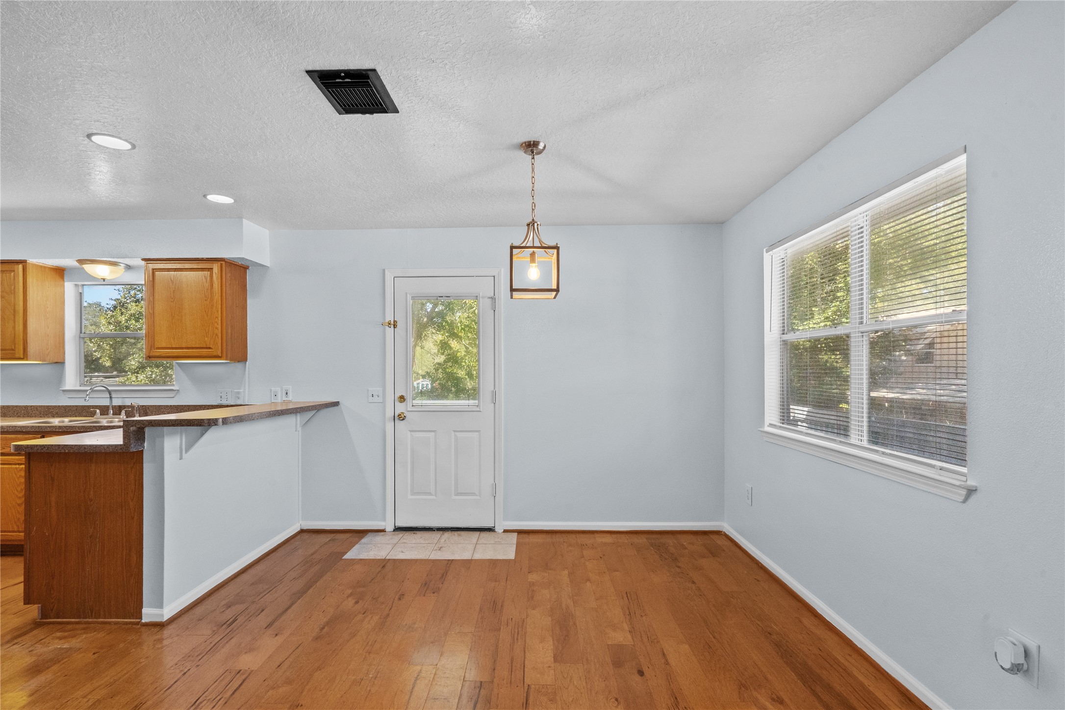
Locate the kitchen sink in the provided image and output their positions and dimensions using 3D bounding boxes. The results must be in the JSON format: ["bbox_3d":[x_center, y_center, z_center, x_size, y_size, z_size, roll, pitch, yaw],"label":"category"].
[{"bbox_3d":[-3.320,0.583,3.514,0.810,0.185,0.530,0,-1,1],"label":"kitchen sink"}]

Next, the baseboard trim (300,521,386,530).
[{"bbox_3d":[-1.528,1.374,3.794,0.701,0.070,0.016,0,-1,1],"label":"baseboard trim"}]

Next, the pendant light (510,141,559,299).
[{"bbox_3d":[0.007,-0.680,2.404,0.238,0.761,0.238,0,-1,-1],"label":"pendant light"}]

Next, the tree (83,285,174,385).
[{"bbox_3d":[-7.927,-0.252,10.048,3.600,4.200,3.400,0,-1,1],"label":"tree"}]

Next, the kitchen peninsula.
[{"bbox_3d":[-2.154,0.890,3.147,1.150,1.059,1.350,0,-1,1],"label":"kitchen peninsula"}]

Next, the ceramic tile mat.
[{"bbox_3d":[-0.716,1.413,3.527,1.195,0.012,0.500,0,-1,1],"label":"ceramic tile mat"}]

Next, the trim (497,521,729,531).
[{"bbox_3d":[0.654,1.359,3.756,1.774,0.068,0.016,0,-1,1],"label":"trim"}]

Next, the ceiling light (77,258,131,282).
[{"bbox_3d":[-3.358,-0.646,3.703,0.300,0.140,0.300,0,-1,1],"label":"ceiling light"}]

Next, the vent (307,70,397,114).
[{"bbox_3d":[-0.711,-1.058,1.907,0.267,0.018,0.308,0,-1,1],"label":"vent"}]

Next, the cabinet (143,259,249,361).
[{"bbox_3d":[-2.618,-0.330,3.706,0.610,0.762,0.295,0,-1,1],"label":"cabinet"}]

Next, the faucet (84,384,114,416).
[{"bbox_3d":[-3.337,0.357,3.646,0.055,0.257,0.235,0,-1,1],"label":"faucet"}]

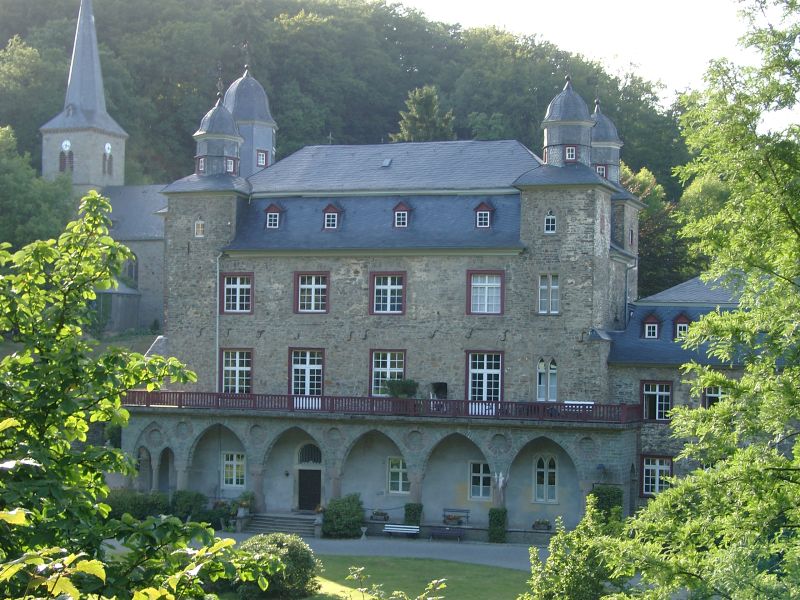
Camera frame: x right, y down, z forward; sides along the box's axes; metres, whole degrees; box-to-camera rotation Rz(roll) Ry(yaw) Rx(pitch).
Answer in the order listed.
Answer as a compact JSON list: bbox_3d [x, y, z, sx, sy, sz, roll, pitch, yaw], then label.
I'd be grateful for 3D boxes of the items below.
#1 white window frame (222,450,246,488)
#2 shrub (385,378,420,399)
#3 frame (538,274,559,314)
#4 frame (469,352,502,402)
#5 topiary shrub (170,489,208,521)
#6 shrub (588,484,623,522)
[{"bbox_3d":[-9.418,9.731,84.296,1.390,1.962,0.150,0,-1,17],"label":"white window frame"},{"bbox_3d":[0.076,4.554,75.128,1.700,1.100,1.300,0,-2,19],"label":"shrub"},{"bbox_3d":[8.084,-0.285,80.251,1.163,2.198,0.150,0,-1,19],"label":"frame"},{"bbox_3d":[4.616,4.465,80.047,1.781,3.136,0.150,0,-1,17],"label":"frame"},{"bbox_3d":[-11.552,11.401,81.365,1.900,2.002,1.700,0,-1,17],"label":"topiary shrub"},{"bbox_3d":[10.489,10.907,74.860,1.599,3.029,1.200,0,-1,17],"label":"shrub"}]

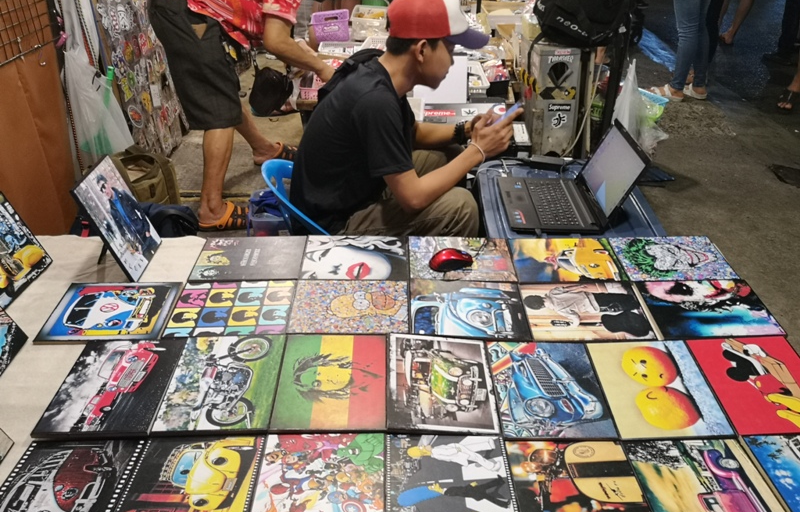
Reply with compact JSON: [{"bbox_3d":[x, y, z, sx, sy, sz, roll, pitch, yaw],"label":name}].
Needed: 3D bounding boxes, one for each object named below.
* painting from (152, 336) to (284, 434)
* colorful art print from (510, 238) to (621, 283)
[{"bbox_3d":[-0.338,0.245,1.255,0.203,0.016,0.258,-1,32,-1],"label":"painting"},{"bbox_3d":[0.411,0.014,1.624,0.258,0.016,0.203,-1,32,-1],"label":"colorful art print"}]

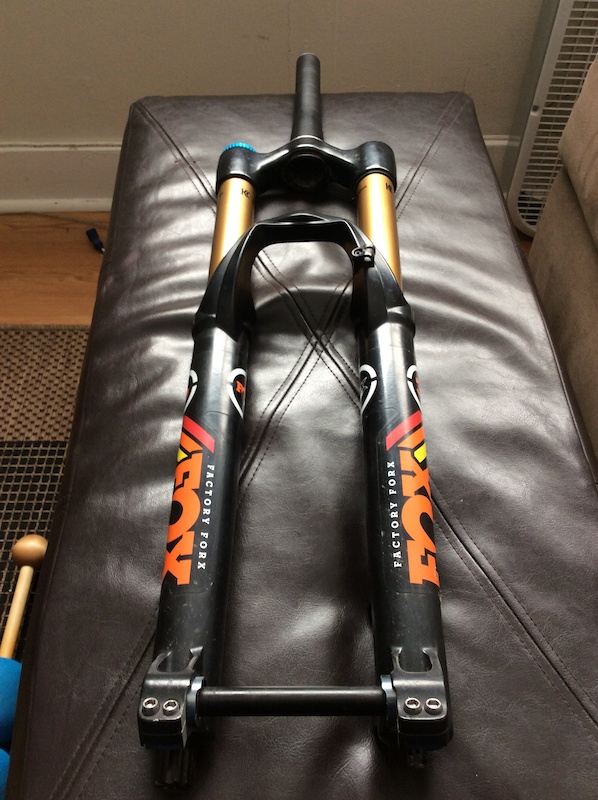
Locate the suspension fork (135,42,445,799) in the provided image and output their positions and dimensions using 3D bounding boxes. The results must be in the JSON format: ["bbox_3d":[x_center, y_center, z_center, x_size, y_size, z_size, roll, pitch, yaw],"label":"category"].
[{"bbox_3d":[0.004,-0.099,0.622,0.178,0.097,0.762,-1,53,3],"label":"suspension fork"}]

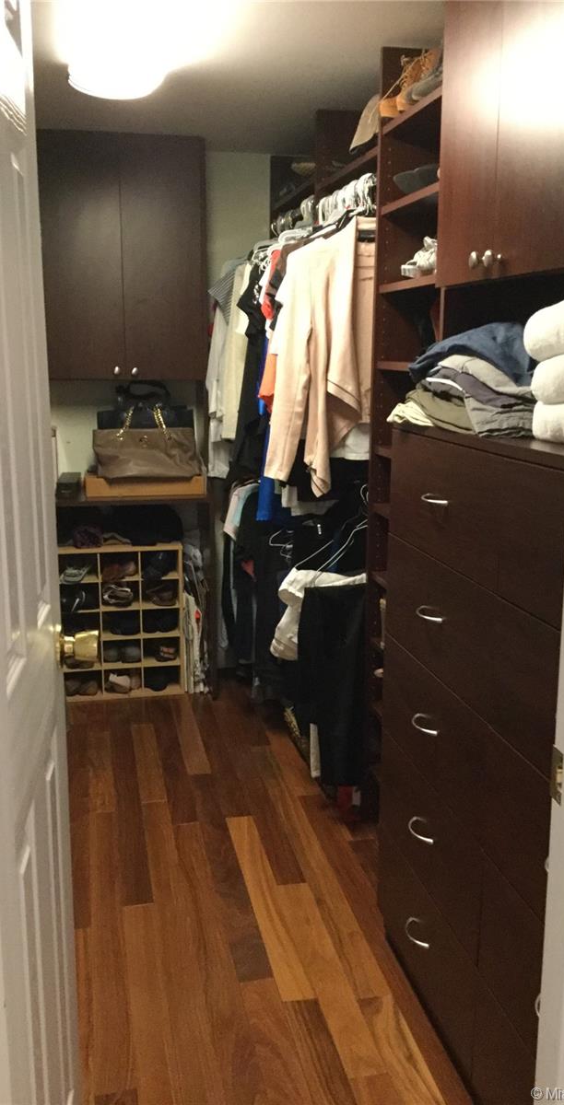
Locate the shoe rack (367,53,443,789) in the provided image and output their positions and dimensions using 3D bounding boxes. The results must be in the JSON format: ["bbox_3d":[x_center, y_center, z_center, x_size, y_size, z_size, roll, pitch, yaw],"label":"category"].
[{"bbox_3d":[0.469,-0.194,2.473,0.360,2.085,0.515,-2,12,-11],"label":"shoe rack"}]

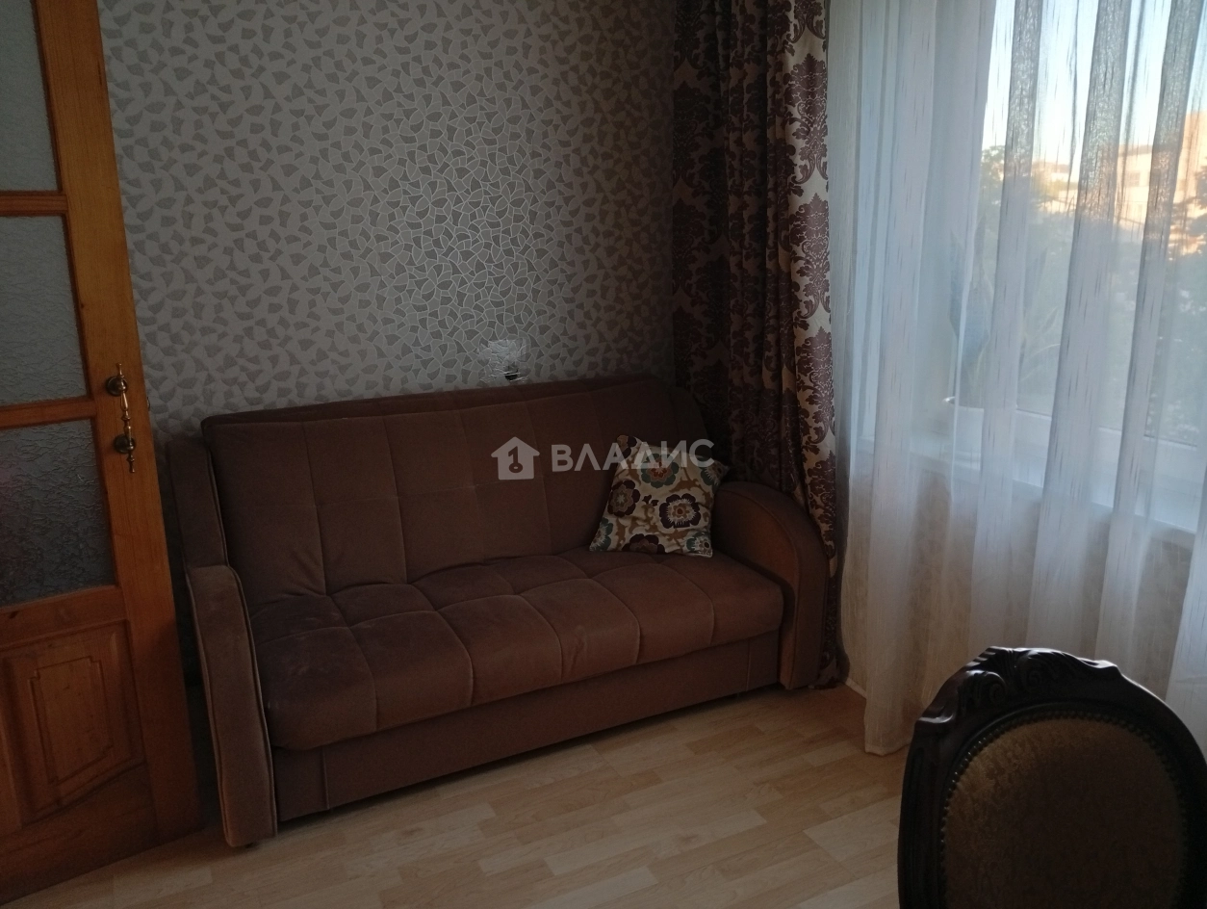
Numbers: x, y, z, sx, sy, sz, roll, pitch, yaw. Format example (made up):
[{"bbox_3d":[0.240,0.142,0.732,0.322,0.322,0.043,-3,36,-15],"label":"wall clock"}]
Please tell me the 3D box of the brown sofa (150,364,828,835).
[{"bbox_3d":[-0.298,0.290,2.785,1.717,0.868,0.890,-7,14,-26],"label":"brown sofa"}]

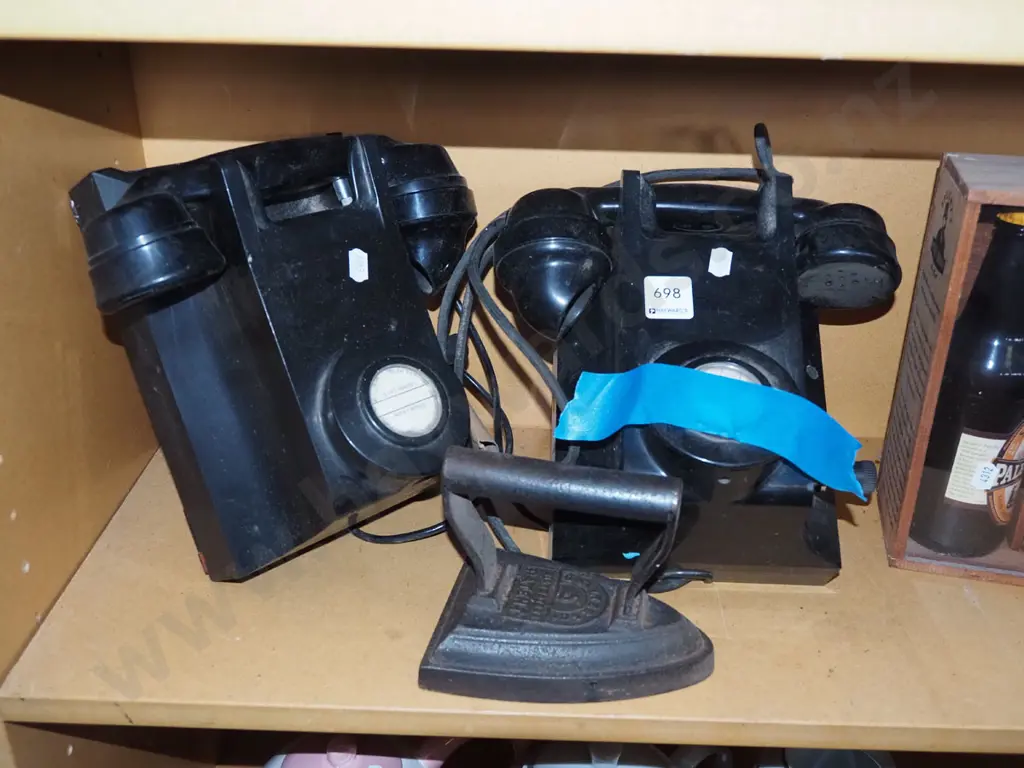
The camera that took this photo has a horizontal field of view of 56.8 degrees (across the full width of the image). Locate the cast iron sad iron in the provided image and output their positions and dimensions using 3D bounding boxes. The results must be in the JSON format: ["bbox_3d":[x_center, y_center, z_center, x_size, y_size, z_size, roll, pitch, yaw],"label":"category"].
[{"bbox_3d":[0.038,0.095,0.502,0.152,0.117,0.101,7,27,10],"label":"cast iron sad iron"}]

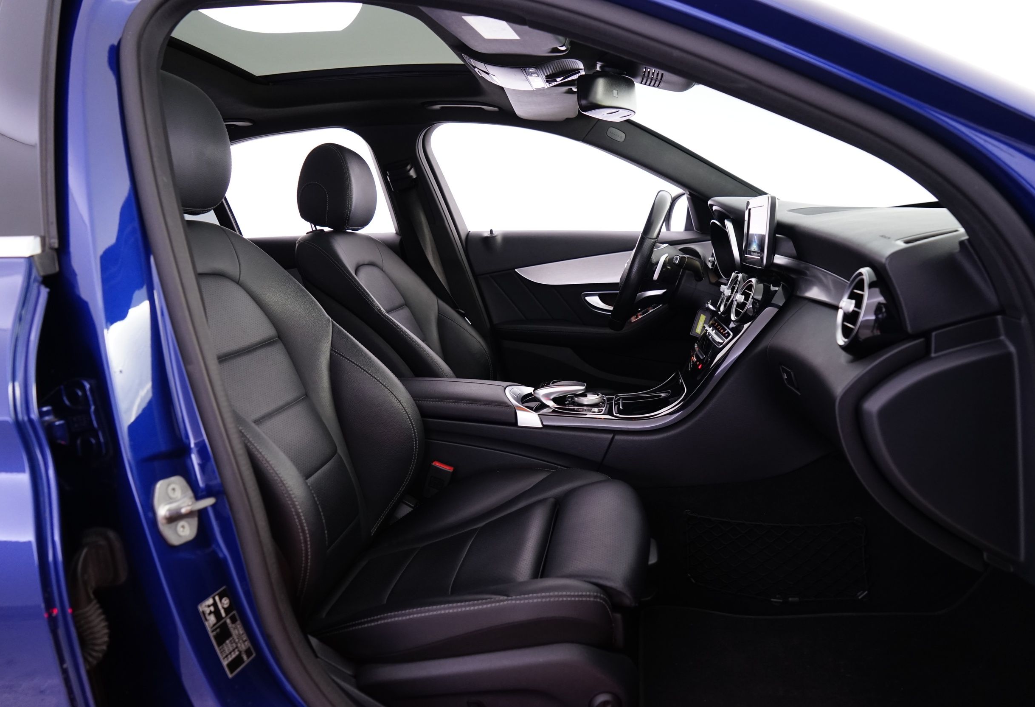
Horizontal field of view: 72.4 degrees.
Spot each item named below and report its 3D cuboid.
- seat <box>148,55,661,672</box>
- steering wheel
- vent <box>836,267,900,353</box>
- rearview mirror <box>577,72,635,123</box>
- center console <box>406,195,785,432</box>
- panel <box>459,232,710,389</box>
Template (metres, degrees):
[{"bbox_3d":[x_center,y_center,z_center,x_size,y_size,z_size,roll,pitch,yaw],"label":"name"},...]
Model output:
[{"bbox_3d":[-0.210,0.020,1.119,0.850,0.920,0.530,1,8,7],"label":"seat"},{"bbox_3d":[0.317,-0.233,1.780,0.090,0.360,0.370,18,10,4],"label":"steering wheel"},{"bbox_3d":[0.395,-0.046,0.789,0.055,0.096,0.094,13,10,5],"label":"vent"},{"bbox_3d":[0.177,-0.494,1.378,0.055,0.070,0.230,1,9,27],"label":"rearview mirror"},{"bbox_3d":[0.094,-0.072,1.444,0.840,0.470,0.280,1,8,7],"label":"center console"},{"bbox_3d":[0.274,-0.070,2.129,0.880,0.590,0.130,1,8,7],"label":"panel"}]

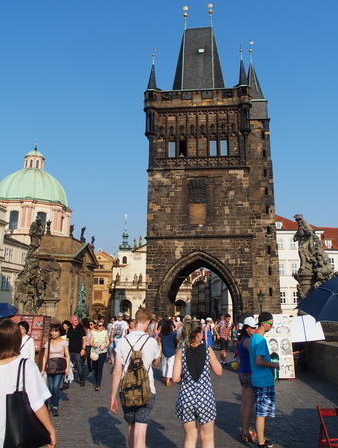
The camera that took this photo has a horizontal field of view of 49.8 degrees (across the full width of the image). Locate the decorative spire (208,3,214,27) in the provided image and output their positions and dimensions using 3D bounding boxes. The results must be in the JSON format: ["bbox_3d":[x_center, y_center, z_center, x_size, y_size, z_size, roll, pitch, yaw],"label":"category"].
[{"bbox_3d":[6.581,-32.300,56.392,0.850,4.393,0.850,-1,-13,5],"label":"decorative spire"}]

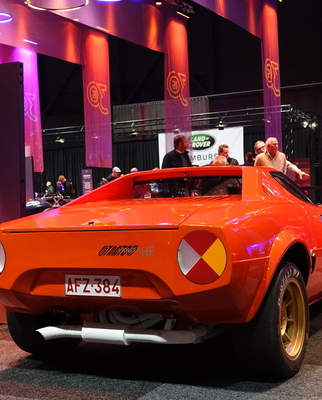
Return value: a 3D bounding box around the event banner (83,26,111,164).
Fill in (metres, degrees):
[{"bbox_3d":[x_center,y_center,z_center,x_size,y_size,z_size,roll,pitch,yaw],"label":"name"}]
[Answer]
[{"bbox_3d":[-2.369,-3.817,25.068,0.040,5.208,1.800,-2,1,29],"label":"event banner"}]

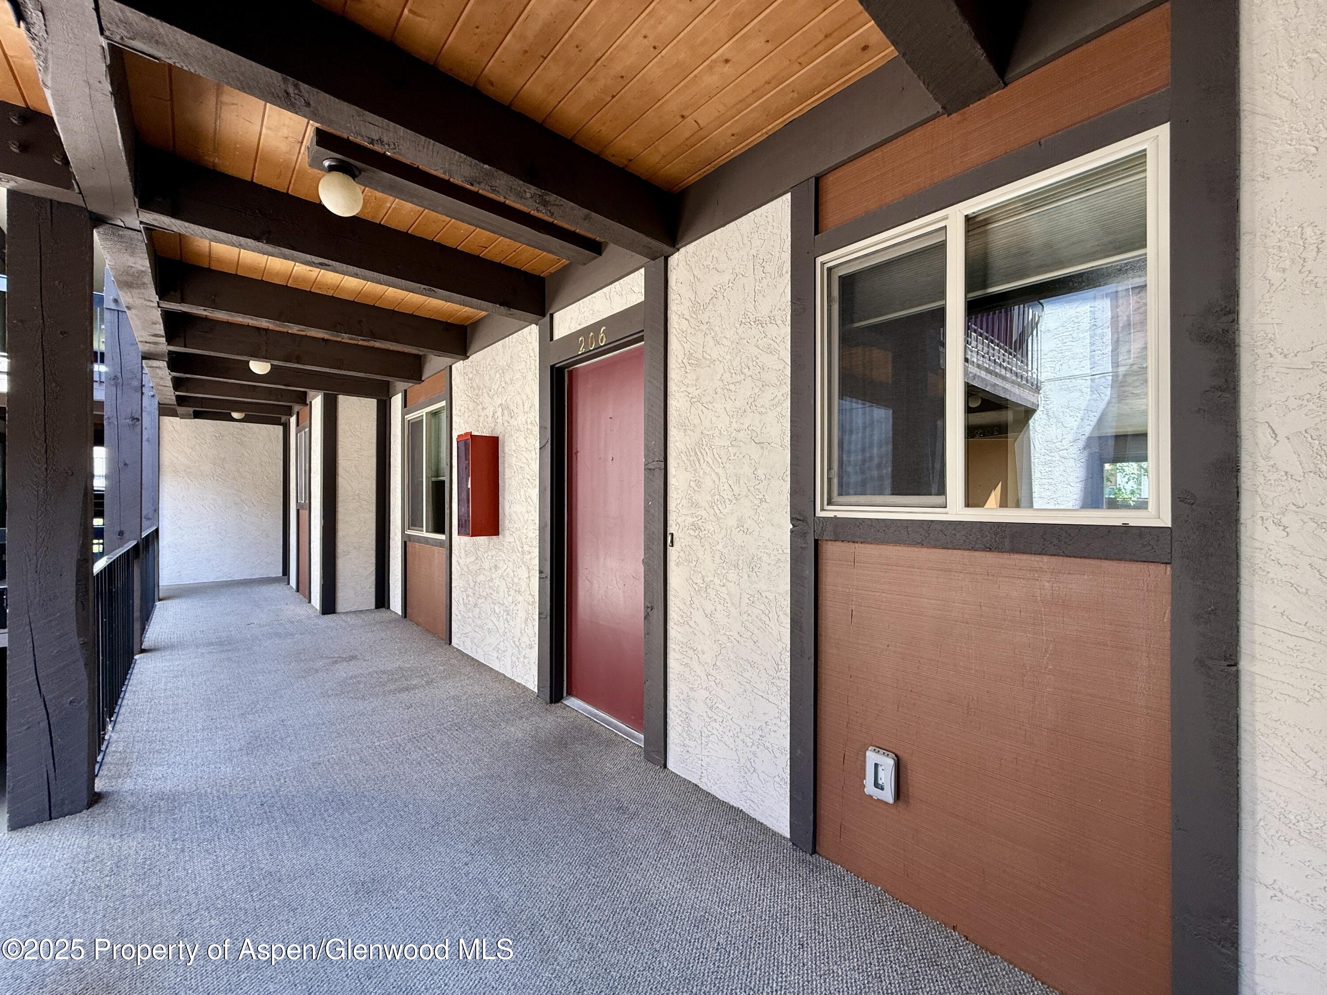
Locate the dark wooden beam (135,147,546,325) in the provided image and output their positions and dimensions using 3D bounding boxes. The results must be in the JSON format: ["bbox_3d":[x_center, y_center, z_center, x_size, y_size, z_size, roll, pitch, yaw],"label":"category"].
[{"bbox_3d":[-1.502,-1.293,2.881,1.865,0.261,0.153,1,-1,-41],"label":"dark wooden beam"}]

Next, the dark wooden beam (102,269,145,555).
[{"bbox_3d":[-4.516,-0.269,4.502,0.227,3.124,0.204,1,-1,-41],"label":"dark wooden beam"}]

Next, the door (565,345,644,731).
[{"bbox_3d":[-0.267,0.225,3.026,0.050,2.040,0.915,0,0,-42],"label":"door"}]

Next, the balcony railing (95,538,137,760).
[{"bbox_3d":[-3.482,0.826,3.386,0.069,0.924,2.830,1,-1,-41],"label":"balcony railing"}]

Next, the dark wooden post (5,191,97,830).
[{"bbox_3d":[-2.512,0.052,2.226,0.213,2.461,0.210,1,-1,-41],"label":"dark wooden post"}]

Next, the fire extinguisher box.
[{"bbox_3d":[-1.409,-0.085,4.084,0.215,0.752,0.261,1,-1,-41],"label":"fire extinguisher box"}]

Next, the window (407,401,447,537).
[{"bbox_3d":[-2.276,-0.235,5.172,0.080,1.220,1.210,0,0,-42],"label":"window"}]

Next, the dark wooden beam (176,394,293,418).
[{"bbox_3d":[-5.711,-1.276,7.210,1.186,0.261,0.153,1,-1,-41],"label":"dark wooden beam"}]

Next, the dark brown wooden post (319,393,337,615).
[{"bbox_3d":[-3.748,0.065,6.017,0.140,2.486,0.061,1,-1,-41],"label":"dark brown wooden post"}]

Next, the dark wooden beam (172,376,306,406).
[{"bbox_3d":[-4.746,-1.235,6.060,1.160,0.240,0.150,0,0,-42],"label":"dark wooden beam"}]

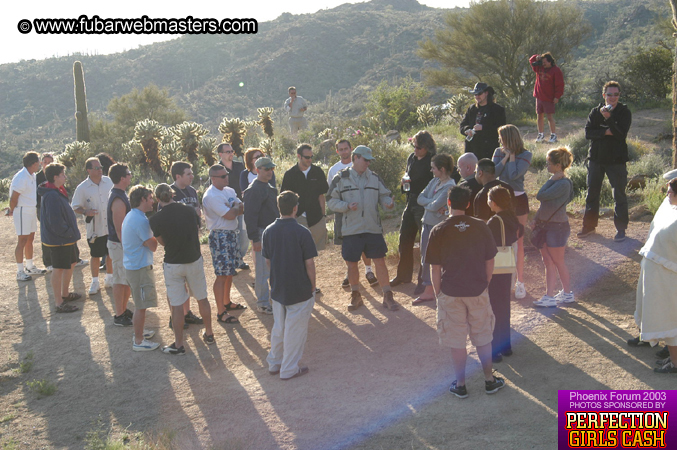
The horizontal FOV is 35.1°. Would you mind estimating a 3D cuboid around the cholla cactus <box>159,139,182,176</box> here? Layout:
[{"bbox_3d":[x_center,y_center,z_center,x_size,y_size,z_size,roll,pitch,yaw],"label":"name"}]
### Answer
[{"bbox_3d":[-3.294,-1.314,21.000,0.480,0.720,0.480,0,7,0],"label":"cholla cactus"}]

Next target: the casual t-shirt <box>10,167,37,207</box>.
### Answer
[{"bbox_3d":[-4.477,-0.547,15.220,0.290,0.550,0.460,3,8,23],"label":"casual t-shirt"}]

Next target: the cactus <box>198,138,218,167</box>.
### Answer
[{"bbox_3d":[-2.549,-1.441,21.000,0.420,0.600,0.420,0,7,0],"label":"cactus"}]

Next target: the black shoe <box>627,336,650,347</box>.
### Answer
[{"bbox_3d":[2.853,1.099,10.100,0.280,0.100,0.100,0,7,3],"label":"black shoe"}]

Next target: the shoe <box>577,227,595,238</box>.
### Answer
[{"bbox_3d":[2.952,0.090,12.800,0.300,0.115,0.110,-5,9,-37],"label":"shoe"}]

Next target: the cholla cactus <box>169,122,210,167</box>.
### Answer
[{"bbox_3d":[-2.801,-1.410,20.000,0.760,1.080,0.720,0,7,0],"label":"cholla cactus"}]

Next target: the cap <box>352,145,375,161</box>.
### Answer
[{"bbox_3d":[0.277,-0.783,11.650,0.260,0.140,0.180,22,18,31],"label":"cap"}]

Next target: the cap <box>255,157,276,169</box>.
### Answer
[{"bbox_3d":[-0.835,-0.715,12.250,0.265,0.130,0.180,4,8,30],"label":"cap"}]

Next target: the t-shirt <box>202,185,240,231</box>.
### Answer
[{"bbox_3d":[-1.344,-0.201,12.300,0.330,0.540,0.470,4,8,32],"label":"t-shirt"}]

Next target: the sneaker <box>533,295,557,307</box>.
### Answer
[{"bbox_3d":[2.193,0.804,11.400,0.260,0.110,0.100,3,8,22],"label":"sneaker"}]

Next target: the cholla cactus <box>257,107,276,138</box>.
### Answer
[{"bbox_3d":[-1.489,-2.095,22.000,0.370,0.700,0.360,0,7,0],"label":"cholla cactus"}]

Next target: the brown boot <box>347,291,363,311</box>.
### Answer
[{"bbox_3d":[0.180,0.841,11.850,0.115,0.160,0.310,3,8,22],"label":"brown boot"}]

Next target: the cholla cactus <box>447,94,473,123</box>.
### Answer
[{"bbox_3d":[2.475,-2.393,22.000,0.500,0.580,0.480,0,7,0],"label":"cholla cactus"}]

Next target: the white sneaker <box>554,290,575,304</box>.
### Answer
[{"bbox_3d":[2.379,0.768,11.350,0.265,0.115,0.100,-2,7,-15],"label":"white sneaker"}]

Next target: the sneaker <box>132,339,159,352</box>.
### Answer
[{"bbox_3d":[-2.033,1.272,11.300,0.290,0.120,0.110,-3,8,-22],"label":"sneaker"}]

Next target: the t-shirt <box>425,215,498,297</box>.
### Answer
[{"bbox_3d":[1.057,0.262,9.200,0.620,0.680,0.360,-1,7,-5],"label":"t-shirt"}]

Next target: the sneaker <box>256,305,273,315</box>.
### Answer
[{"bbox_3d":[-0.834,0.978,12.400,0.290,0.110,0.110,5,9,35],"label":"sneaker"}]

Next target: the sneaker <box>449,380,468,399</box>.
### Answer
[{"bbox_3d":[1.037,1.421,9.250,0.108,0.115,0.295,-2,7,-16],"label":"sneaker"}]

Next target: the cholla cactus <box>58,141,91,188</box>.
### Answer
[{"bbox_3d":[-4.807,-1.102,19.500,0.600,0.880,0.600,0,7,0],"label":"cholla cactus"}]

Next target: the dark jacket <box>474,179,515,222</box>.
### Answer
[{"bbox_3d":[1.569,-0.135,10.700,0.470,0.670,0.290,-5,9,-33],"label":"dark jacket"}]

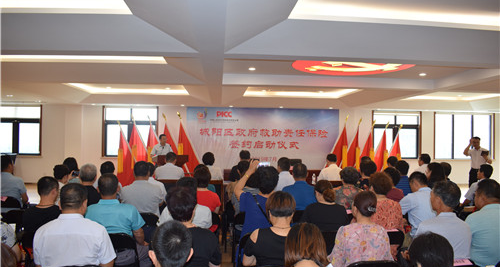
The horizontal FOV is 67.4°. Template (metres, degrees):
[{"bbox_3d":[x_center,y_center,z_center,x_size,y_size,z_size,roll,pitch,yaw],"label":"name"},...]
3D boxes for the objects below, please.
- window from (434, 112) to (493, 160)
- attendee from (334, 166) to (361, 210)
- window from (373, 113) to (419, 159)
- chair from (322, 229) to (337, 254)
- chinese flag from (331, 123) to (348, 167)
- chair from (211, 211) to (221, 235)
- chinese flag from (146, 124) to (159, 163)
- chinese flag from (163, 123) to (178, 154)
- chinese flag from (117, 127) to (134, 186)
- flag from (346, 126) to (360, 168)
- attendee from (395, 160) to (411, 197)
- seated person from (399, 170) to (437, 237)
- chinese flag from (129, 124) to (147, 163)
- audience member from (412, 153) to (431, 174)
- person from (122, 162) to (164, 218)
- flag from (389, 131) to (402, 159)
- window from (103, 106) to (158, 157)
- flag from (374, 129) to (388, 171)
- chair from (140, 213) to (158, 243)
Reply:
[{"bbox_3d":[7.894,0.111,13.862,2.220,1.740,0.150,1,-1,-4],"label":"window"},{"bbox_3d":[1.240,1.047,4.850,0.480,1.250,0.750,1,-1,-8],"label":"attendee"},{"bbox_3d":[5.229,0.071,13.380,1.810,1.720,0.160,1,-1,-5],"label":"window"},{"bbox_3d":[0.655,1.261,3.450,0.450,0.790,0.470,1,-1,-4],"label":"chair"},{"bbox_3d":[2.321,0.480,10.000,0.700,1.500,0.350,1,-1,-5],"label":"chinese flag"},{"bbox_3d":[-0.568,1.266,4.389,0.450,0.800,0.500,1,-1,-5],"label":"chair"},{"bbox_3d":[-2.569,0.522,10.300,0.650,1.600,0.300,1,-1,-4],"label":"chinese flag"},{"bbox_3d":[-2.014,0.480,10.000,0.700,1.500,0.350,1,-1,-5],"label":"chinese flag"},{"bbox_3d":[-3.228,0.627,9.800,0.500,1.600,0.280,1,-1,-5],"label":"chinese flag"},{"bbox_3d":[2.627,0.601,9.800,0.520,1.550,0.280,1,-1,-5],"label":"flag"},{"bbox_3d":[2.075,1.047,5.300,0.500,1.300,0.800,1,-1,-10],"label":"attendee"},{"bbox_3d":[1.700,1.036,3.930,0.520,1.260,0.780,1,-1,-15],"label":"seated person"},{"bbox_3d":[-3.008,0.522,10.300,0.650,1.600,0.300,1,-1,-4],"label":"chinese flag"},{"bbox_3d":[2.921,1.048,6.797,0.520,1.320,0.800,1,-1,-27],"label":"audience member"},{"bbox_3d":[-1.165,0.993,4.300,0.520,1.310,0.800,1,-1,-2],"label":"person"},{"bbox_3d":[3.725,0.680,9.800,0.520,1.500,0.280,1,-1,-5],"label":"flag"},{"bbox_3d":[-4.048,-0.052,12.750,1.860,1.740,0.150,1,-1,-5],"label":"window"},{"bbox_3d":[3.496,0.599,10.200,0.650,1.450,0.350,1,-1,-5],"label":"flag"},{"bbox_3d":[-1.230,1.249,4.370,0.450,0.780,0.470,1,-1,-5],"label":"chair"}]

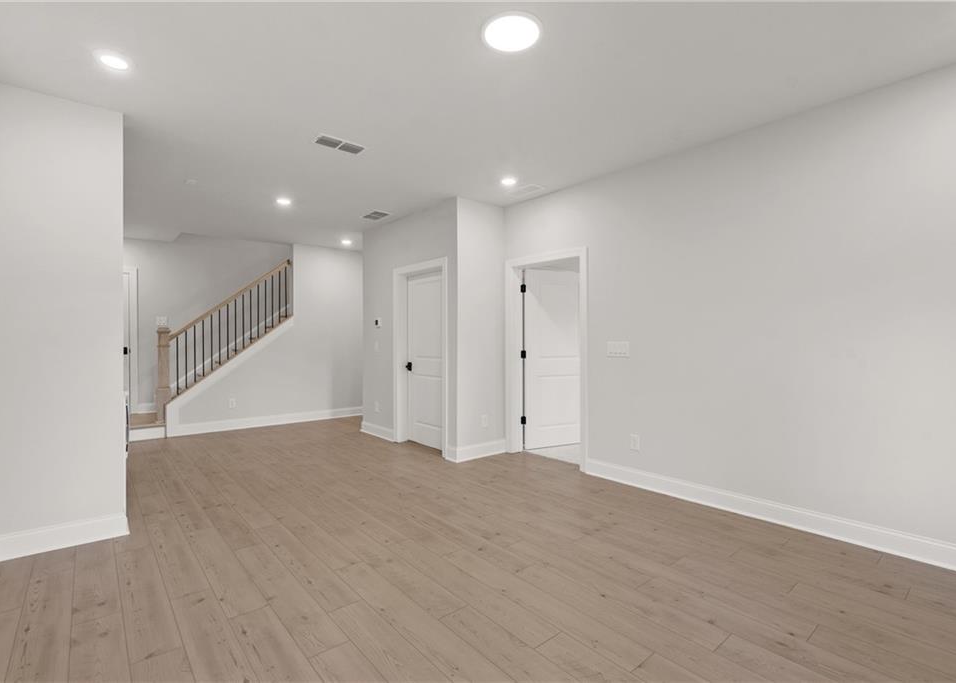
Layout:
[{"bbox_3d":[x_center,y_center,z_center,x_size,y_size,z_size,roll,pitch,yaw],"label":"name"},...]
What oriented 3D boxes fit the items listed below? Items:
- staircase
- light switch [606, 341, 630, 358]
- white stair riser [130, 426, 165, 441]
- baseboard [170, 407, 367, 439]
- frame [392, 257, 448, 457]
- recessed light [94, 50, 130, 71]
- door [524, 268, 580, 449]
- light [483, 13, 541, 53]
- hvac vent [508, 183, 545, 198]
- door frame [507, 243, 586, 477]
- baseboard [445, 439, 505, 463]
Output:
[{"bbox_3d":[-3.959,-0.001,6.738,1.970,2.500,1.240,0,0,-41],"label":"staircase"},{"bbox_3d":[1.232,0.072,4.017,0.014,0.125,0.215,0,0,-41],"label":"light switch"},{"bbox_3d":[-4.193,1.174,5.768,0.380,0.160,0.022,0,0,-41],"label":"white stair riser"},{"bbox_3d":[-2.986,1.177,6.766,2.740,0.140,0.022,0,0,-41],"label":"baseboard"},{"bbox_3d":[-0.642,0.178,5.266,0.150,2.140,1.100,0,0,-41],"label":"frame"},{"bbox_3d":[-1.921,-1.470,2.403,0.158,0.025,0.158,0,0,-41],"label":"recessed light"},{"bbox_3d":[0.898,0.205,5.305,0.850,2.030,0.040,0,0,-25],"label":"door"},{"bbox_3d":[0.165,-1.466,2.179,0.280,0.030,0.280,0,0,0],"label":"light"},{"bbox_3d":[0.462,-1.483,4.514,0.200,0.020,0.380,0,0,-41],"label":"hvac vent"},{"bbox_3d":[0.714,0.178,4.724,0.150,2.140,1.100,0,0,-41],"label":"door frame"},{"bbox_3d":[0.046,1.177,4.880,0.680,0.145,0.025,0,0,-41],"label":"baseboard"}]

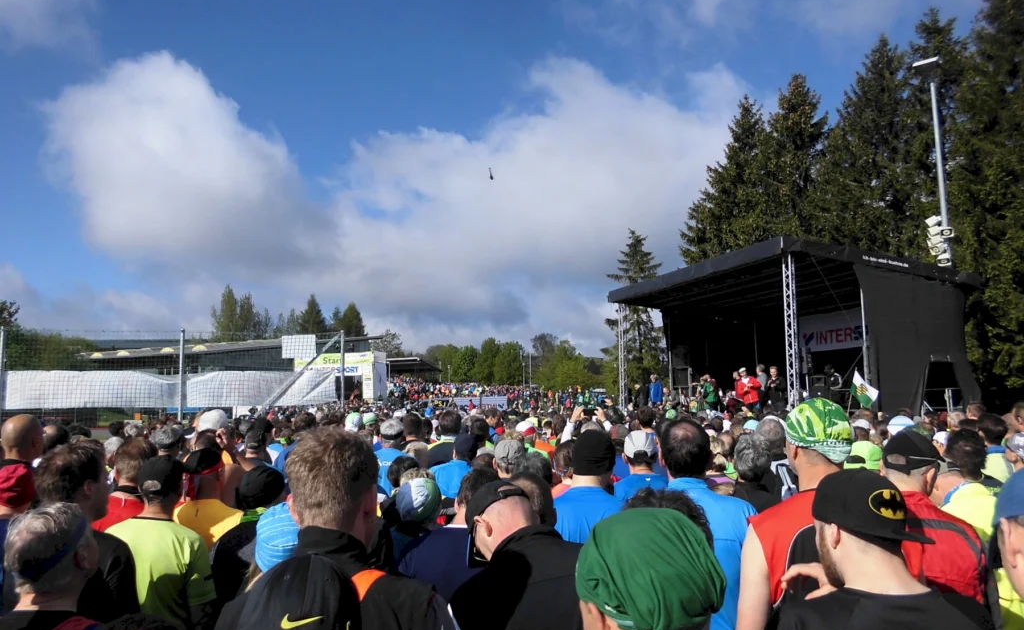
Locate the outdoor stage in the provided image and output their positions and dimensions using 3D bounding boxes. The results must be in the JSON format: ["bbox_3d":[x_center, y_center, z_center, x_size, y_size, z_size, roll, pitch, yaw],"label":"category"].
[{"bbox_3d":[8.051,1.482,24.318,6.000,5.660,10.406,1,-6,-17],"label":"outdoor stage"}]

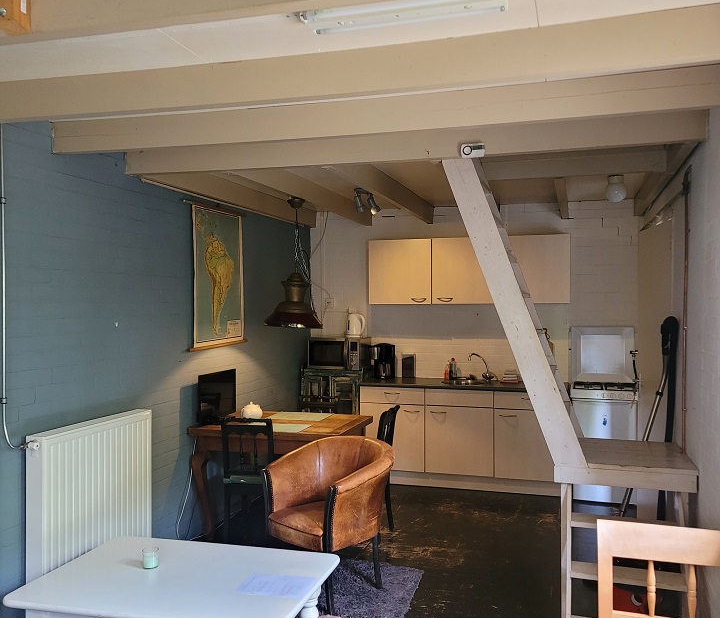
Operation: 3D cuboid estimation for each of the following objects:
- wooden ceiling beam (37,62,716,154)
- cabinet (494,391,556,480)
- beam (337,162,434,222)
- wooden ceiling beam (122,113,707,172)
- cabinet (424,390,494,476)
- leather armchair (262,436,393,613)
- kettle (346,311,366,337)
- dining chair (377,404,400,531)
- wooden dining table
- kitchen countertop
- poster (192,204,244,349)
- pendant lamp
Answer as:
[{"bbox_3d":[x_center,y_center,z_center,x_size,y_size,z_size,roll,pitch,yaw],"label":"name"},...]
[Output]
[{"bbox_3d":[-0.058,-0.864,3.251,3.140,0.162,0.070,0,1,17],"label":"wooden ceiling beam"},{"bbox_3d":[1.522,1.091,6.420,0.603,0.735,0.560,0,1,17],"label":"cabinet"},{"bbox_3d":[0.232,-0.883,5.461,0.064,0.159,3.090,0,1,17],"label":"beam"},{"bbox_3d":[0.121,-0.861,3.793,3.080,0.160,0.068,0,1,16],"label":"wooden ceiling beam"},{"bbox_3d":[0.947,1.087,6.596,0.600,0.770,0.580,0,1,16],"label":"cabinet"},{"bbox_3d":[-0.121,1.211,4.224,0.620,0.815,0.690,1,1,42],"label":"leather armchair"},{"bbox_3d":[-0.034,0.154,6.824,0.200,0.235,0.150,1,1,38],"label":"kettle"},{"bbox_3d":[0.006,1.158,5.108,0.480,0.900,0.420,0,1,16],"label":"dining chair"},{"bbox_3d":[-0.548,1.209,5.195,1.070,0.780,0.790,0,1,17],"label":"wooden dining table"},{"bbox_3d":[0.948,0.696,6.575,1.795,0.040,0.595,0,1,17],"label":"kitchen countertop"},{"bbox_3d":[-1.052,-0.224,5.379,0.025,1.014,0.840,0,1,17],"label":"poster"},{"bbox_3d":[-0.470,-0.336,5.164,0.420,0.930,0.420,0,1,0],"label":"pendant lamp"}]

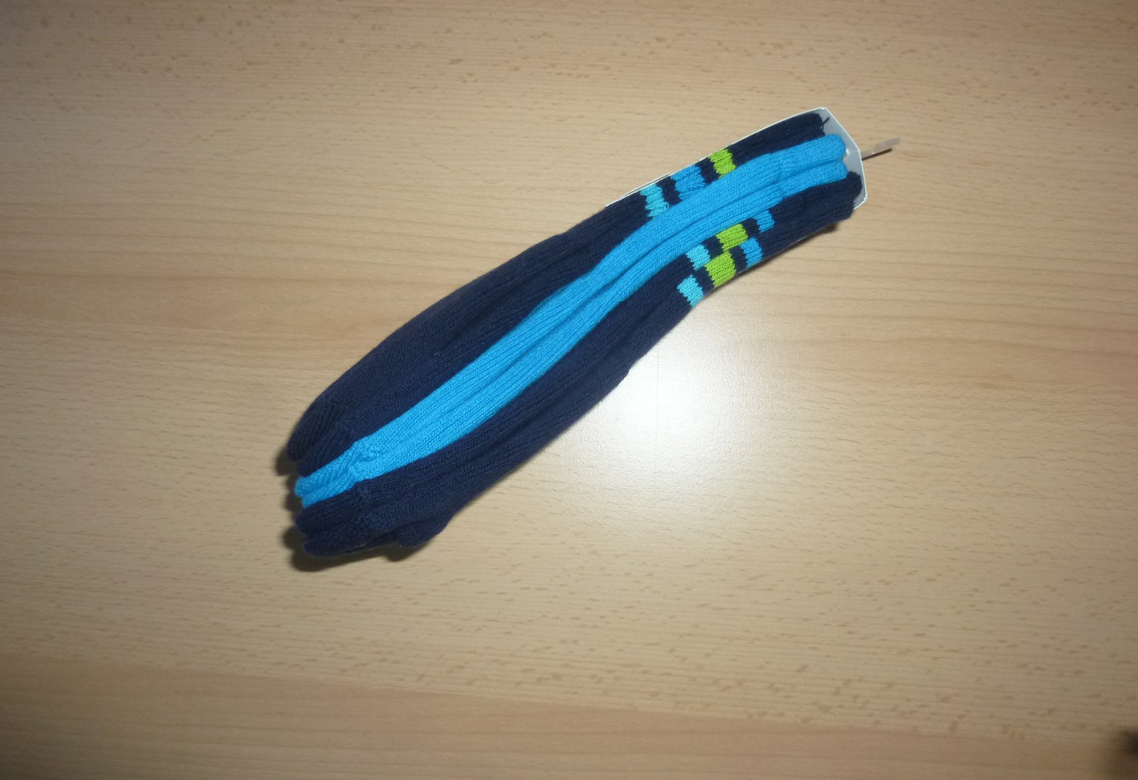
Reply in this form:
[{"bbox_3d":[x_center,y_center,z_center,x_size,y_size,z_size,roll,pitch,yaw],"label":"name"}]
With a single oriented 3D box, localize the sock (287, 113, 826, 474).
[{"bbox_3d":[-0.011,-0.050,0.393,0.288,0.058,0.035,-33,84,3],"label":"sock"}]

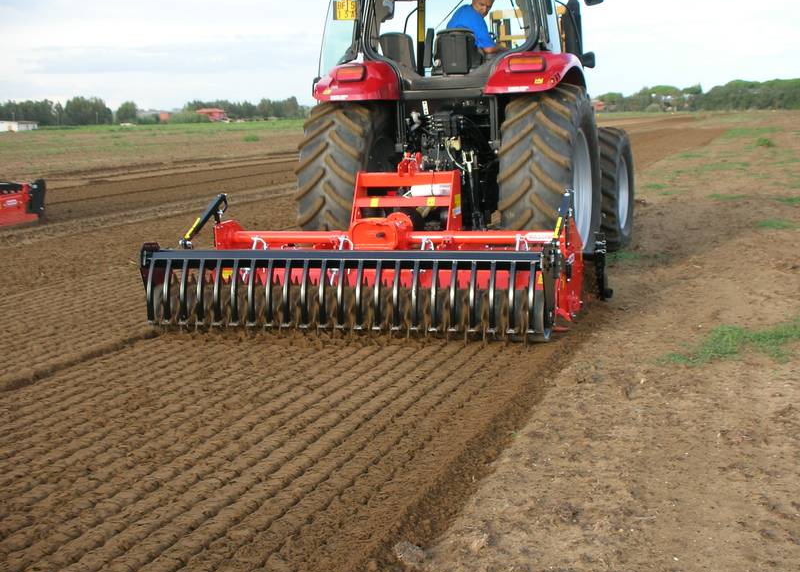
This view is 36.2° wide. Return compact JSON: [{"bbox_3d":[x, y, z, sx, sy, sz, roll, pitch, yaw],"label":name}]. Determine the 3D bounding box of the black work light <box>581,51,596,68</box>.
[{"bbox_3d":[1.898,-2.293,12.400,0.180,0.200,0.120,1,8,17],"label":"black work light"}]

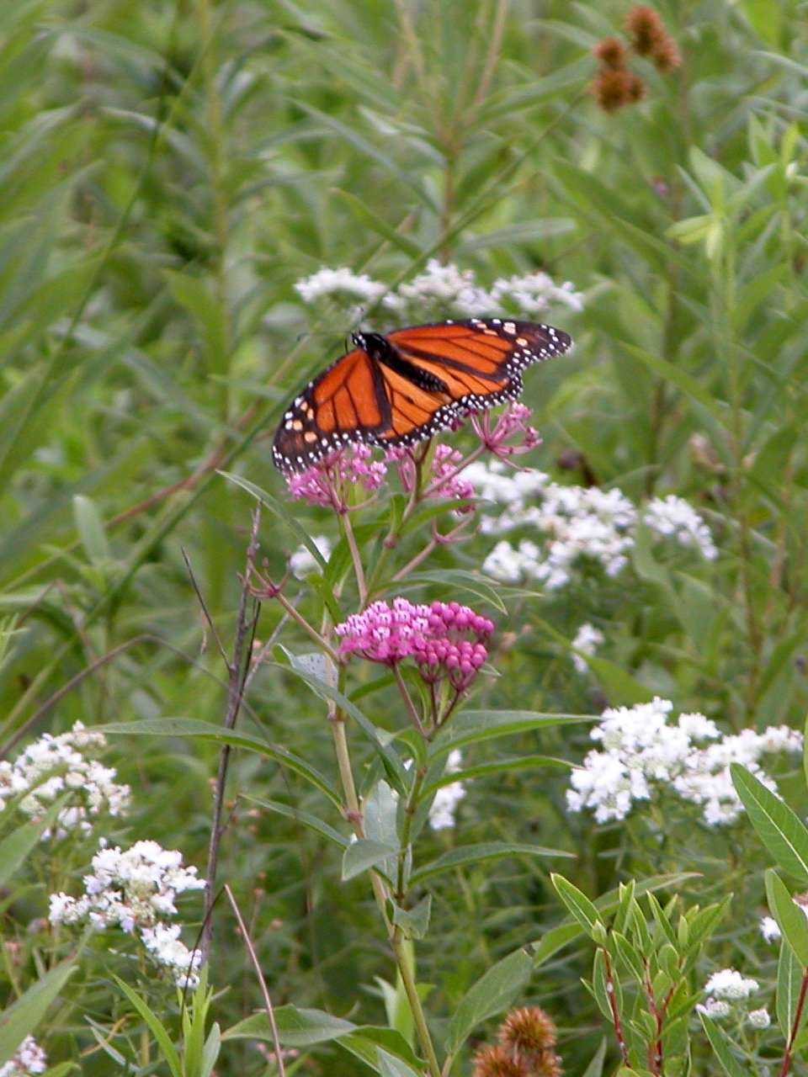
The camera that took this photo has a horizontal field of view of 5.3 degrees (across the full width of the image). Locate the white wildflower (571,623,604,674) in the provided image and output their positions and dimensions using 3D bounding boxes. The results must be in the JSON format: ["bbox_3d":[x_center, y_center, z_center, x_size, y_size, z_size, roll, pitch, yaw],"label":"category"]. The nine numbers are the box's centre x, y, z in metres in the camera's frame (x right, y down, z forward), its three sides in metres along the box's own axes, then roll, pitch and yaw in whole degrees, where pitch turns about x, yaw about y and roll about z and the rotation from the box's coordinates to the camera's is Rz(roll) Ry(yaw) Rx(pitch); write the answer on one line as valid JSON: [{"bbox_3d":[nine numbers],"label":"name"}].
[{"bbox_3d":[0.054,0.033,2.580,0.010,0.014,0.011,0,15,0],"label":"white wildflower"}]

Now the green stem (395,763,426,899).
[{"bbox_3d":[0.002,0.079,2.340,0.003,0.038,0.003,9,14,-2],"label":"green stem"}]

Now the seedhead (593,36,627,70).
[{"bbox_3d":[0.074,-0.176,3.150,0.012,0.012,0.012,0,14,0],"label":"seedhead"}]

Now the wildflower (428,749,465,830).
[{"bbox_3d":[0.012,0.072,2.500,0.012,0.021,0.014,0,15,0],"label":"wildflower"}]

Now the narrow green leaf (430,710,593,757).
[{"bbox_3d":[0.029,0.052,2.340,0.046,0.010,0.014,-10,31,15],"label":"narrow green leaf"}]

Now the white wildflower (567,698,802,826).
[{"bbox_3d":[0.080,0.064,2.480,0.066,0.030,0.046,0,14,0],"label":"white wildflower"}]

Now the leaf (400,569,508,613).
[{"bbox_3d":[0.013,0.014,2.360,0.035,0.011,0.011,12,35,27],"label":"leaf"}]

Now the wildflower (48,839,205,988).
[{"bbox_3d":[-0.076,0.102,2.380,0.042,0.034,0.036,0,14,0],"label":"wildflower"}]

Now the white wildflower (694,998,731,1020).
[{"bbox_3d":[0.085,0.130,2.400,0.010,0.006,0.009,0,15,0],"label":"white wildflower"}]

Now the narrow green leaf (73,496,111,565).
[{"bbox_3d":[-0.098,-0.003,2.750,0.009,0.025,0.005,-21,14,6],"label":"narrow green leaf"}]

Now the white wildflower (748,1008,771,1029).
[{"bbox_3d":[0.097,0.131,2.380,0.006,0.005,0.006,0,14,0],"label":"white wildflower"}]

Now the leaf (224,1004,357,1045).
[{"bbox_3d":[-0.031,0.130,2.320,0.036,0.006,0.015,-1,32,-1],"label":"leaf"}]

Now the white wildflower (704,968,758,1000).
[{"bbox_3d":[0.090,0.123,2.400,0.015,0.009,0.013,0,15,0],"label":"white wildflower"}]

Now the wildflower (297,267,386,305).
[{"bbox_3d":[-0.020,-0.079,2.720,0.028,0.011,0.024,0,15,0],"label":"wildflower"}]

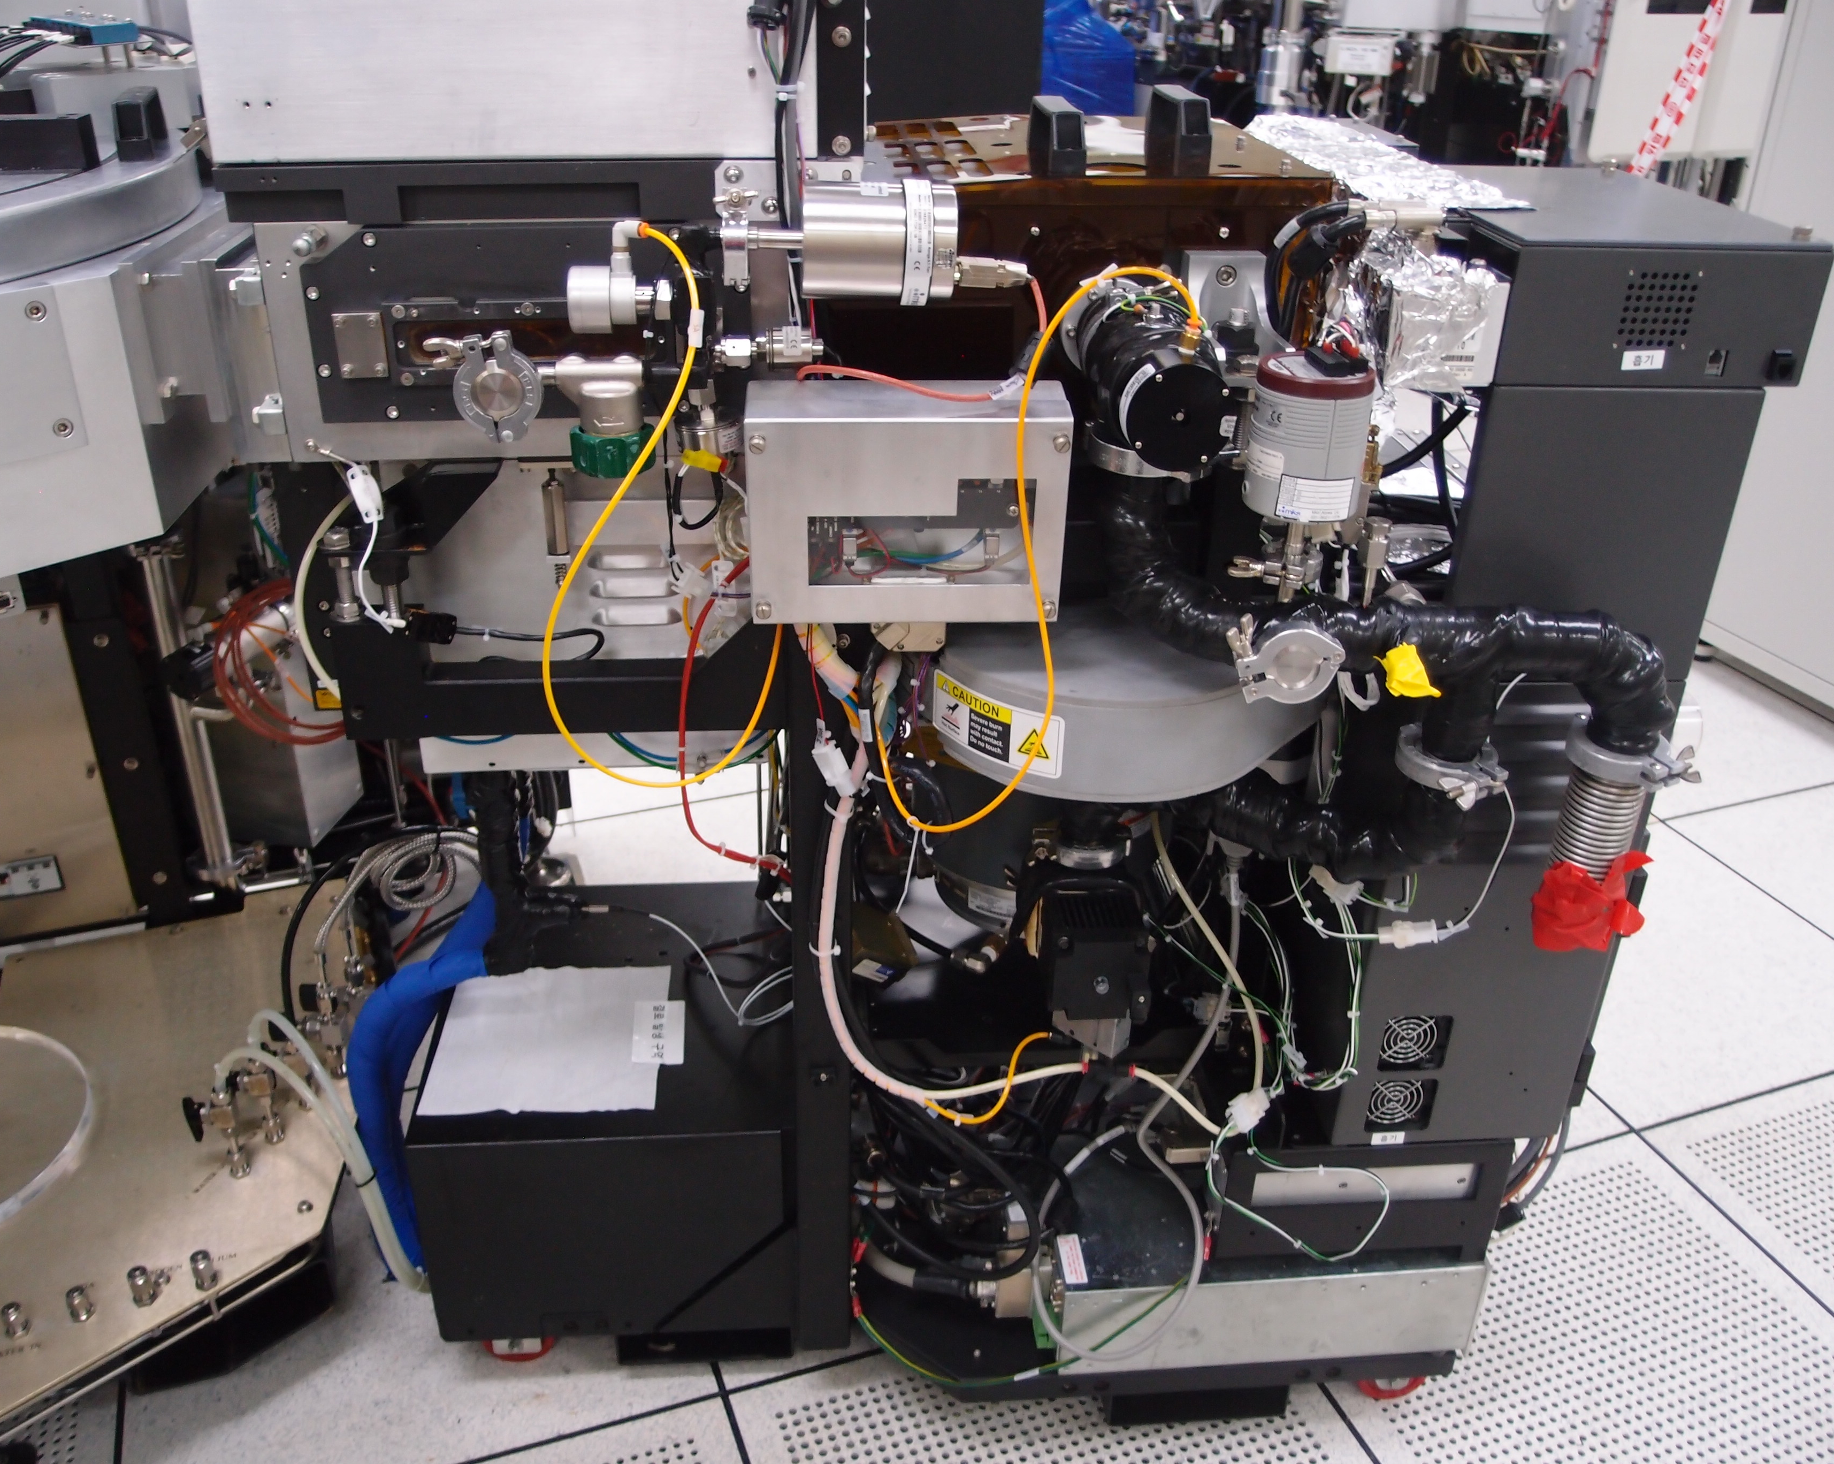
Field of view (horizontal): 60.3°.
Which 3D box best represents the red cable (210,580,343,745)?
[{"bbox_3d":[-0.606,-0.067,1.518,0.140,0.155,0.075,-1,29,-4],"label":"red cable"}]

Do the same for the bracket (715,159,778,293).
[{"bbox_3d":[-0.116,-0.344,1.076,0.043,0.090,0.050,-1,29,-4],"label":"bracket"}]

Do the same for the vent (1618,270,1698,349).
[{"bbox_3d":[0.517,-0.296,1.105,0.052,0.052,0.010,-1,29,-4],"label":"vent"}]

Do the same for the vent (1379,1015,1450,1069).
[{"bbox_3d":[0.443,0.275,1.413,0.061,0.062,0.015,-1,29,-4],"label":"vent"}]

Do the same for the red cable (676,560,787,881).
[{"bbox_3d":[-0.153,-0.007,1.301,0.085,0.285,0.090,-1,29,-4],"label":"red cable"}]

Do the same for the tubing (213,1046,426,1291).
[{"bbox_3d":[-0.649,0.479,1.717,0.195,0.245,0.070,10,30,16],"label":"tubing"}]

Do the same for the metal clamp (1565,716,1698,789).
[{"bbox_3d":[0.525,0.015,1.162,0.080,0.026,0.090,-15,32,-27],"label":"metal clamp"}]

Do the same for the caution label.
[{"bbox_3d":[0.061,-0.005,1.284,0.129,0.054,0.012,21,34,32],"label":"caution label"}]

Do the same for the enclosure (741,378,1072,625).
[{"bbox_3d":[-0.009,-0.170,1.167,0.226,0.153,0.095,-1,29,-4],"label":"enclosure"}]

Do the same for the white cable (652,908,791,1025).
[{"bbox_3d":[-0.225,0.255,1.784,0.175,0.040,0.190,-1,29,-4],"label":"white cable"}]

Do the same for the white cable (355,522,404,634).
[{"bbox_3d":[-0.406,-0.116,1.193,0.034,0.080,0.025,-1,29,-4],"label":"white cable"}]

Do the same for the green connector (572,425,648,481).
[{"bbox_3d":[-0.224,-0.203,1.150,0.056,0.027,0.056,-1,29,-4],"label":"green connector"}]

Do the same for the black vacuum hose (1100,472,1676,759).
[{"bbox_3d":[0.361,-0.084,1.188,0.420,0.175,0.175,-1,29,-4],"label":"black vacuum hose"}]

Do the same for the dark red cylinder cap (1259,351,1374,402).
[{"bbox_3d":[0.292,-0.260,1.153,0.087,0.015,0.087,1,28,-1],"label":"dark red cylinder cap"}]

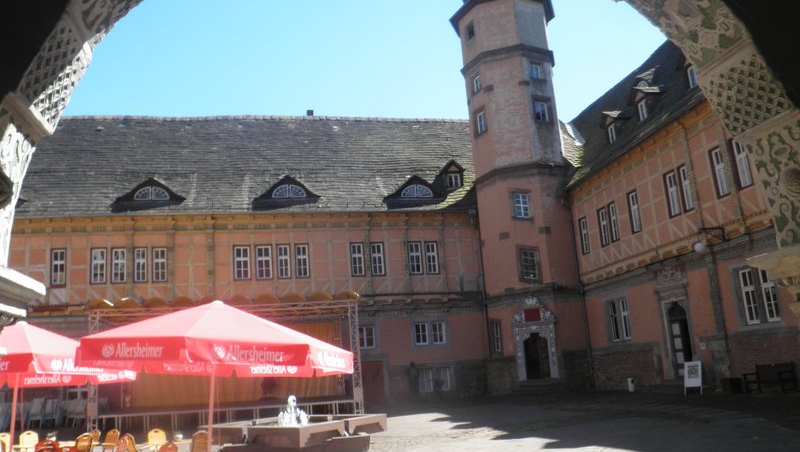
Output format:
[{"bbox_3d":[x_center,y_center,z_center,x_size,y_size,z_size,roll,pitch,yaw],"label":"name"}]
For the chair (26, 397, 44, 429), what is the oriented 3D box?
[{"bbox_3d":[-15.300,7.869,27.200,0.620,1.300,0.720,-1,-13,-12],"label":"chair"}]

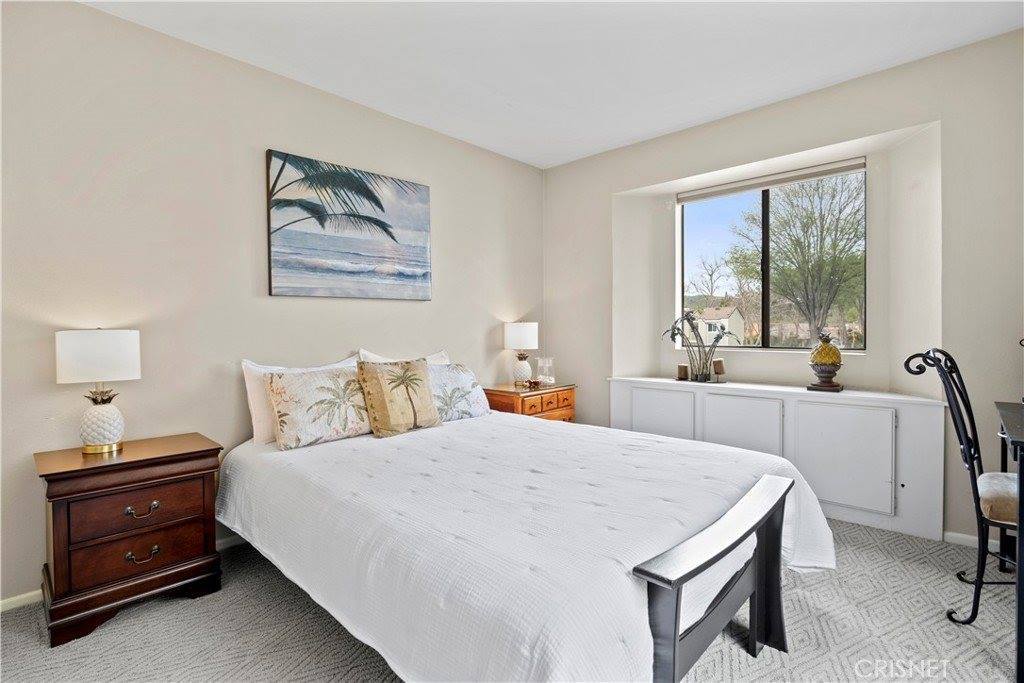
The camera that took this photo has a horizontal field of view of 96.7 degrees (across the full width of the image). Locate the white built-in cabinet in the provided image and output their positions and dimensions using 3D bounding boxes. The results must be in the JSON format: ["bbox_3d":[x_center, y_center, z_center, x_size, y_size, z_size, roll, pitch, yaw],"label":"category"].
[{"bbox_3d":[1.572,0.632,3.047,1.930,0.690,0.380,1,3,44],"label":"white built-in cabinet"}]

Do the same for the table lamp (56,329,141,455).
[{"bbox_3d":[-1.700,0.200,1.881,0.262,0.507,0.262,1,2,44],"label":"table lamp"}]

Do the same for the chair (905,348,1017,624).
[{"bbox_3d":[1.880,0.530,1.701,0.450,0.985,0.610,-2,2,-43],"label":"chair"}]

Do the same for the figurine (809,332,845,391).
[{"bbox_3d":[1.899,0.127,2.753,0.160,0.350,0.160,1,3,44],"label":"figurine"}]

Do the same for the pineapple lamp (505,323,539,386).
[{"bbox_3d":[0.075,0.098,3.663,0.268,0.505,0.268,0,2,0],"label":"pineapple lamp"}]

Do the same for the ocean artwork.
[{"bbox_3d":[-0.920,-0.641,2.745,0.040,0.770,1.005,1,3,44],"label":"ocean artwork"}]

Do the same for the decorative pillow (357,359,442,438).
[{"bbox_3d":[-0.627,0.304,2.582,0.440,0.440,0.150,-3,-21,-46],"label":"decorative pillow"}]

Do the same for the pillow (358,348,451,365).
[{"bbox_3d":[-0.610,0.253,2.855,0.650,0.430,0.170,-2,-17,-46],"label":"pillow"}]

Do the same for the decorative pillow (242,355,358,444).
[{"bbox_3d":[-1.051,0.279,2.399,0.630,0.430,0.170,-2,-17,-46],"label":"decorative pillow"}]

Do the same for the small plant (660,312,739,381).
[{"bbox_3d":[1.357,0.040,3.267,0.480,0.510,0.200,1,3,44],"label":"small plant"}]

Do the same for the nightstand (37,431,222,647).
[{"bbox_3d":[-1.569,0.750,1.896,0.545,0.600,0.420,-2,2,-45],"label":"nightstand"}]

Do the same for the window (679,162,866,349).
[{"bbox_3d":[1.744,-0.538,3.194,1.180,1.180,0.090,1,2,44],"label":"window"}]

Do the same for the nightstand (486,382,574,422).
[{"bbox_3d":[0.149,0.666,3.589,0.410,0.615,0.650,1,3,44],"label":"nightstand"}]

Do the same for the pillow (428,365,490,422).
[{"bbox_3d":[-0.407,0.315,2.921,0.560,0.400,0.150,-3,-21,-46],"label":"pillow"}]

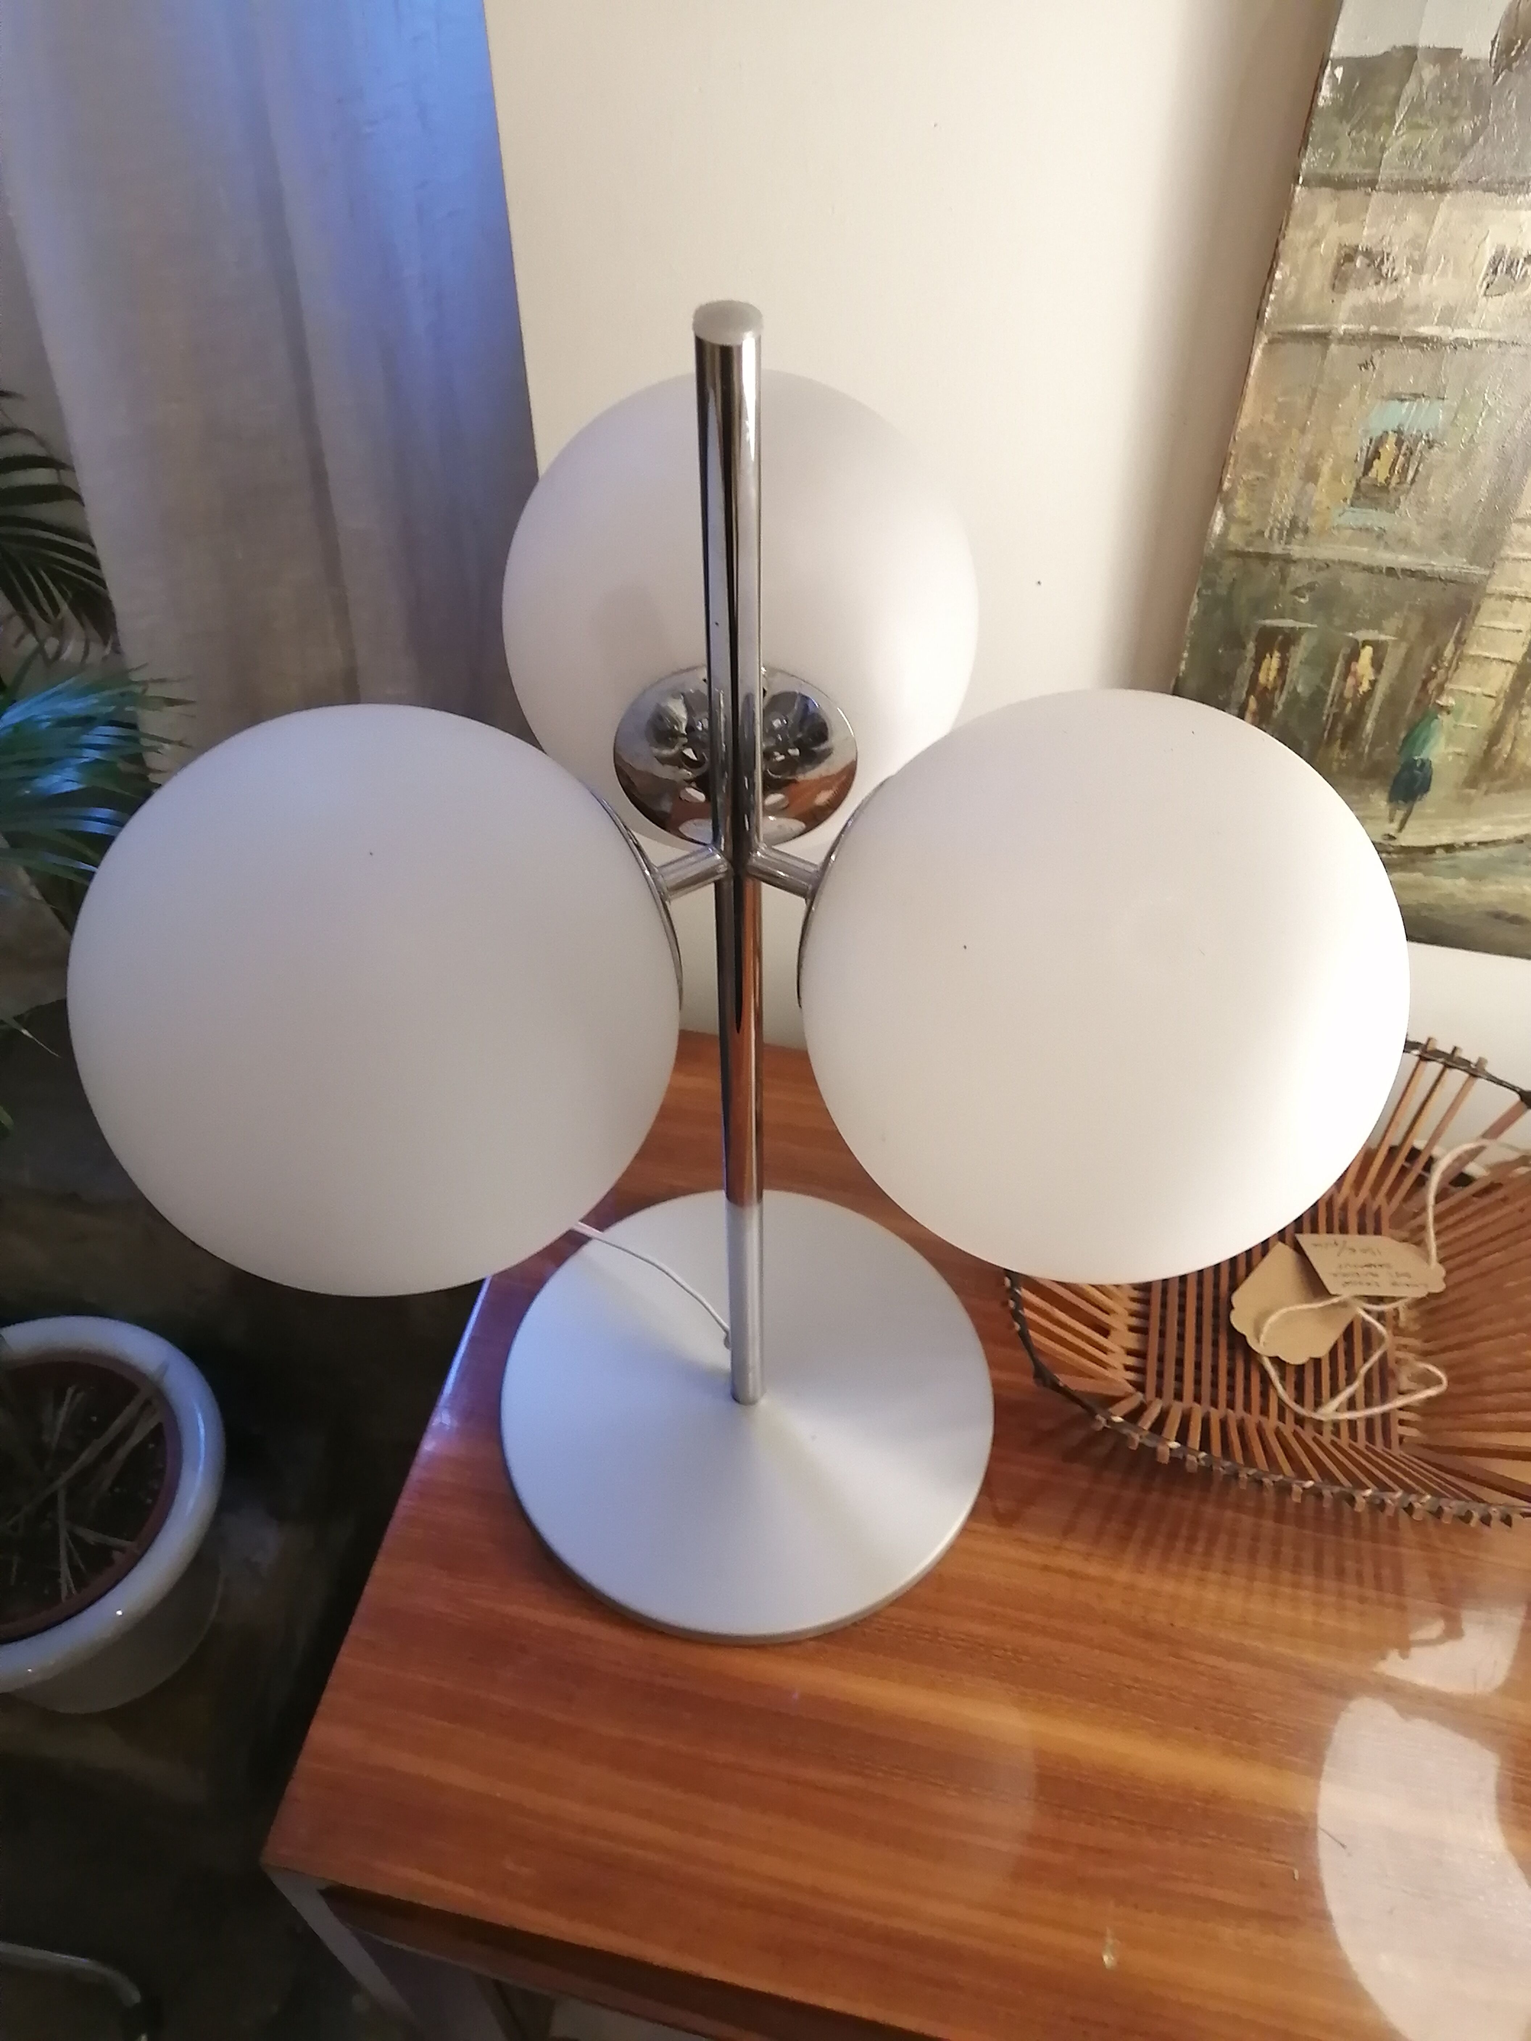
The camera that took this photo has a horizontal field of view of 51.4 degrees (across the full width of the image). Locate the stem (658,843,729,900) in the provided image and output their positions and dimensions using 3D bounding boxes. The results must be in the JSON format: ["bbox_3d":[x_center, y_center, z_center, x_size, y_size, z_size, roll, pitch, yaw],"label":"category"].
[{"bbox_3d":[-0.024,-0.048,0.528,0.023,0.011,0.011,-25,54,-19],"label":"stem"}]

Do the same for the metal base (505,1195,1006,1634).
[{"bbox_3d":[-0.009,0.195,0.831,0.254,0.012,0.254,0,50,0],"label":"metal base"}]

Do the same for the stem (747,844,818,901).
[{"bbox_3d":[0.006,-0.049,0.528,0.023,0.011,0.011,23,54,18],"label":"stem"}]

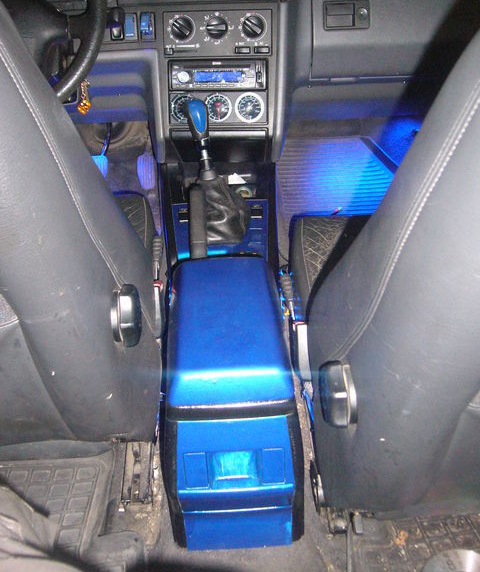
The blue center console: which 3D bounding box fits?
[{"bbox_3d":[-0.020,0.156,1.009,0.176,0.221,0.445,-2,32,-4],"label":"blue center console"}]

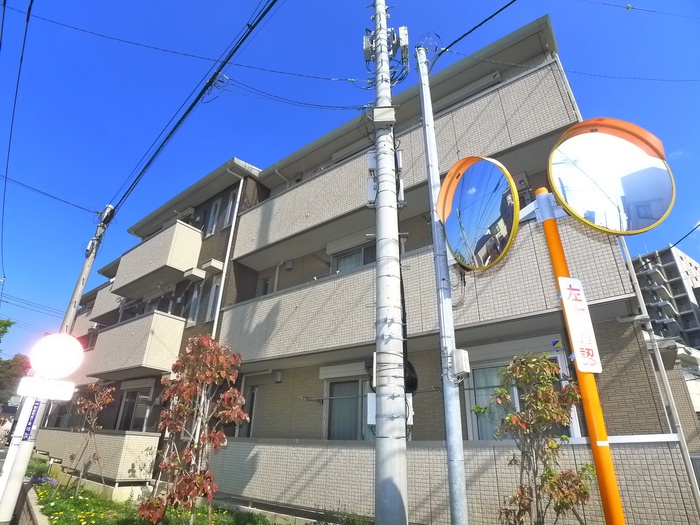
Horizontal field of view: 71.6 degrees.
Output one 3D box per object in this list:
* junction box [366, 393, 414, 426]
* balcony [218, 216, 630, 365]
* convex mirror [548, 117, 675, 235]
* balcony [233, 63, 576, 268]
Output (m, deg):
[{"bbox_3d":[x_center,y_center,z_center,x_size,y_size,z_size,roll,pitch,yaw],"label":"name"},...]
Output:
[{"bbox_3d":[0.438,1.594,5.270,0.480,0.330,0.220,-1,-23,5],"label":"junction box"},{"bbox_3d":[0.580,0.923,8.999,8.385,1.419,1.129,-17,-29,36],"label":"balcony"},{"bbox_3d":[1.811,-0.596,3.323,0.860,0.870,0.210,1,-20,0],"label":"convex mirror"},{"bbox_3d":[0.584,-1.454,10.043,7.934,1.258,1.129,-17,-29,36],"label":"balcony"}]

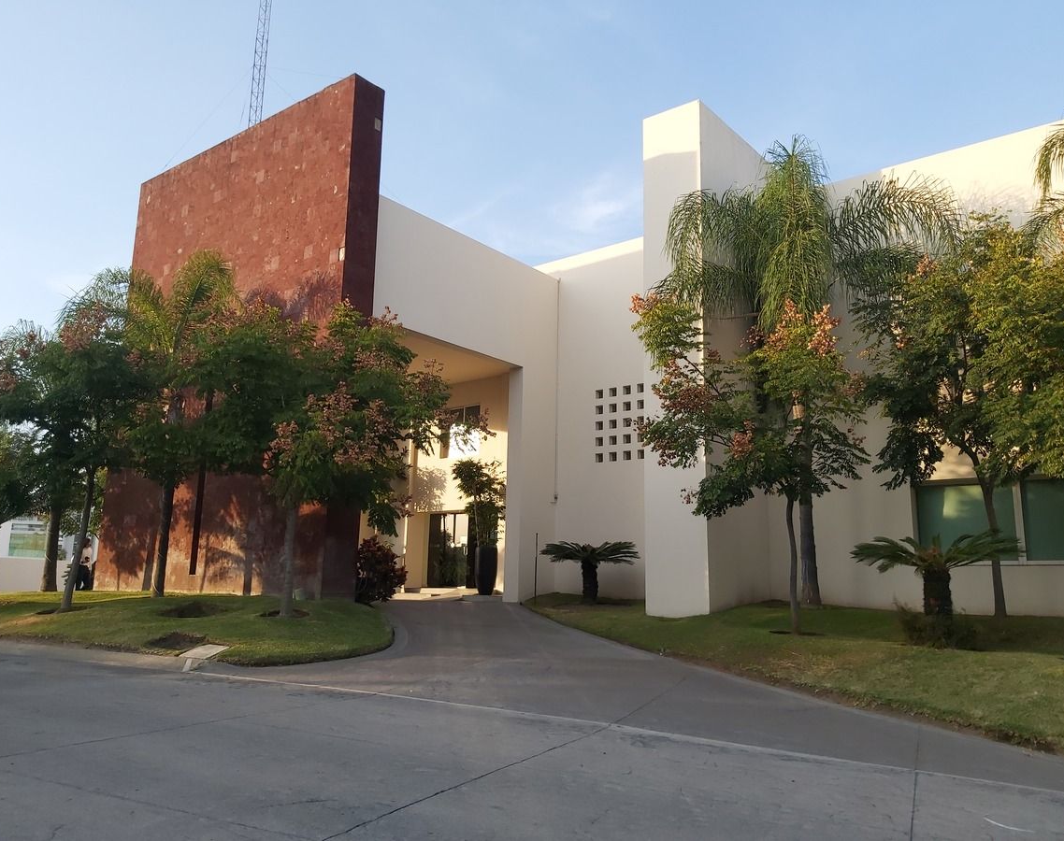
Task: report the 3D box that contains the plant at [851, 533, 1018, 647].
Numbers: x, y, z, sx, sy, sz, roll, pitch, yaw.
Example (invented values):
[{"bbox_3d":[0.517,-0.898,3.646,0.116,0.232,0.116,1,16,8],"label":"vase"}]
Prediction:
[{"bbox_3d":[6.431,2.668,13.419,2.600,1.800,2.500,1,-11,0],"label":"plant"}]

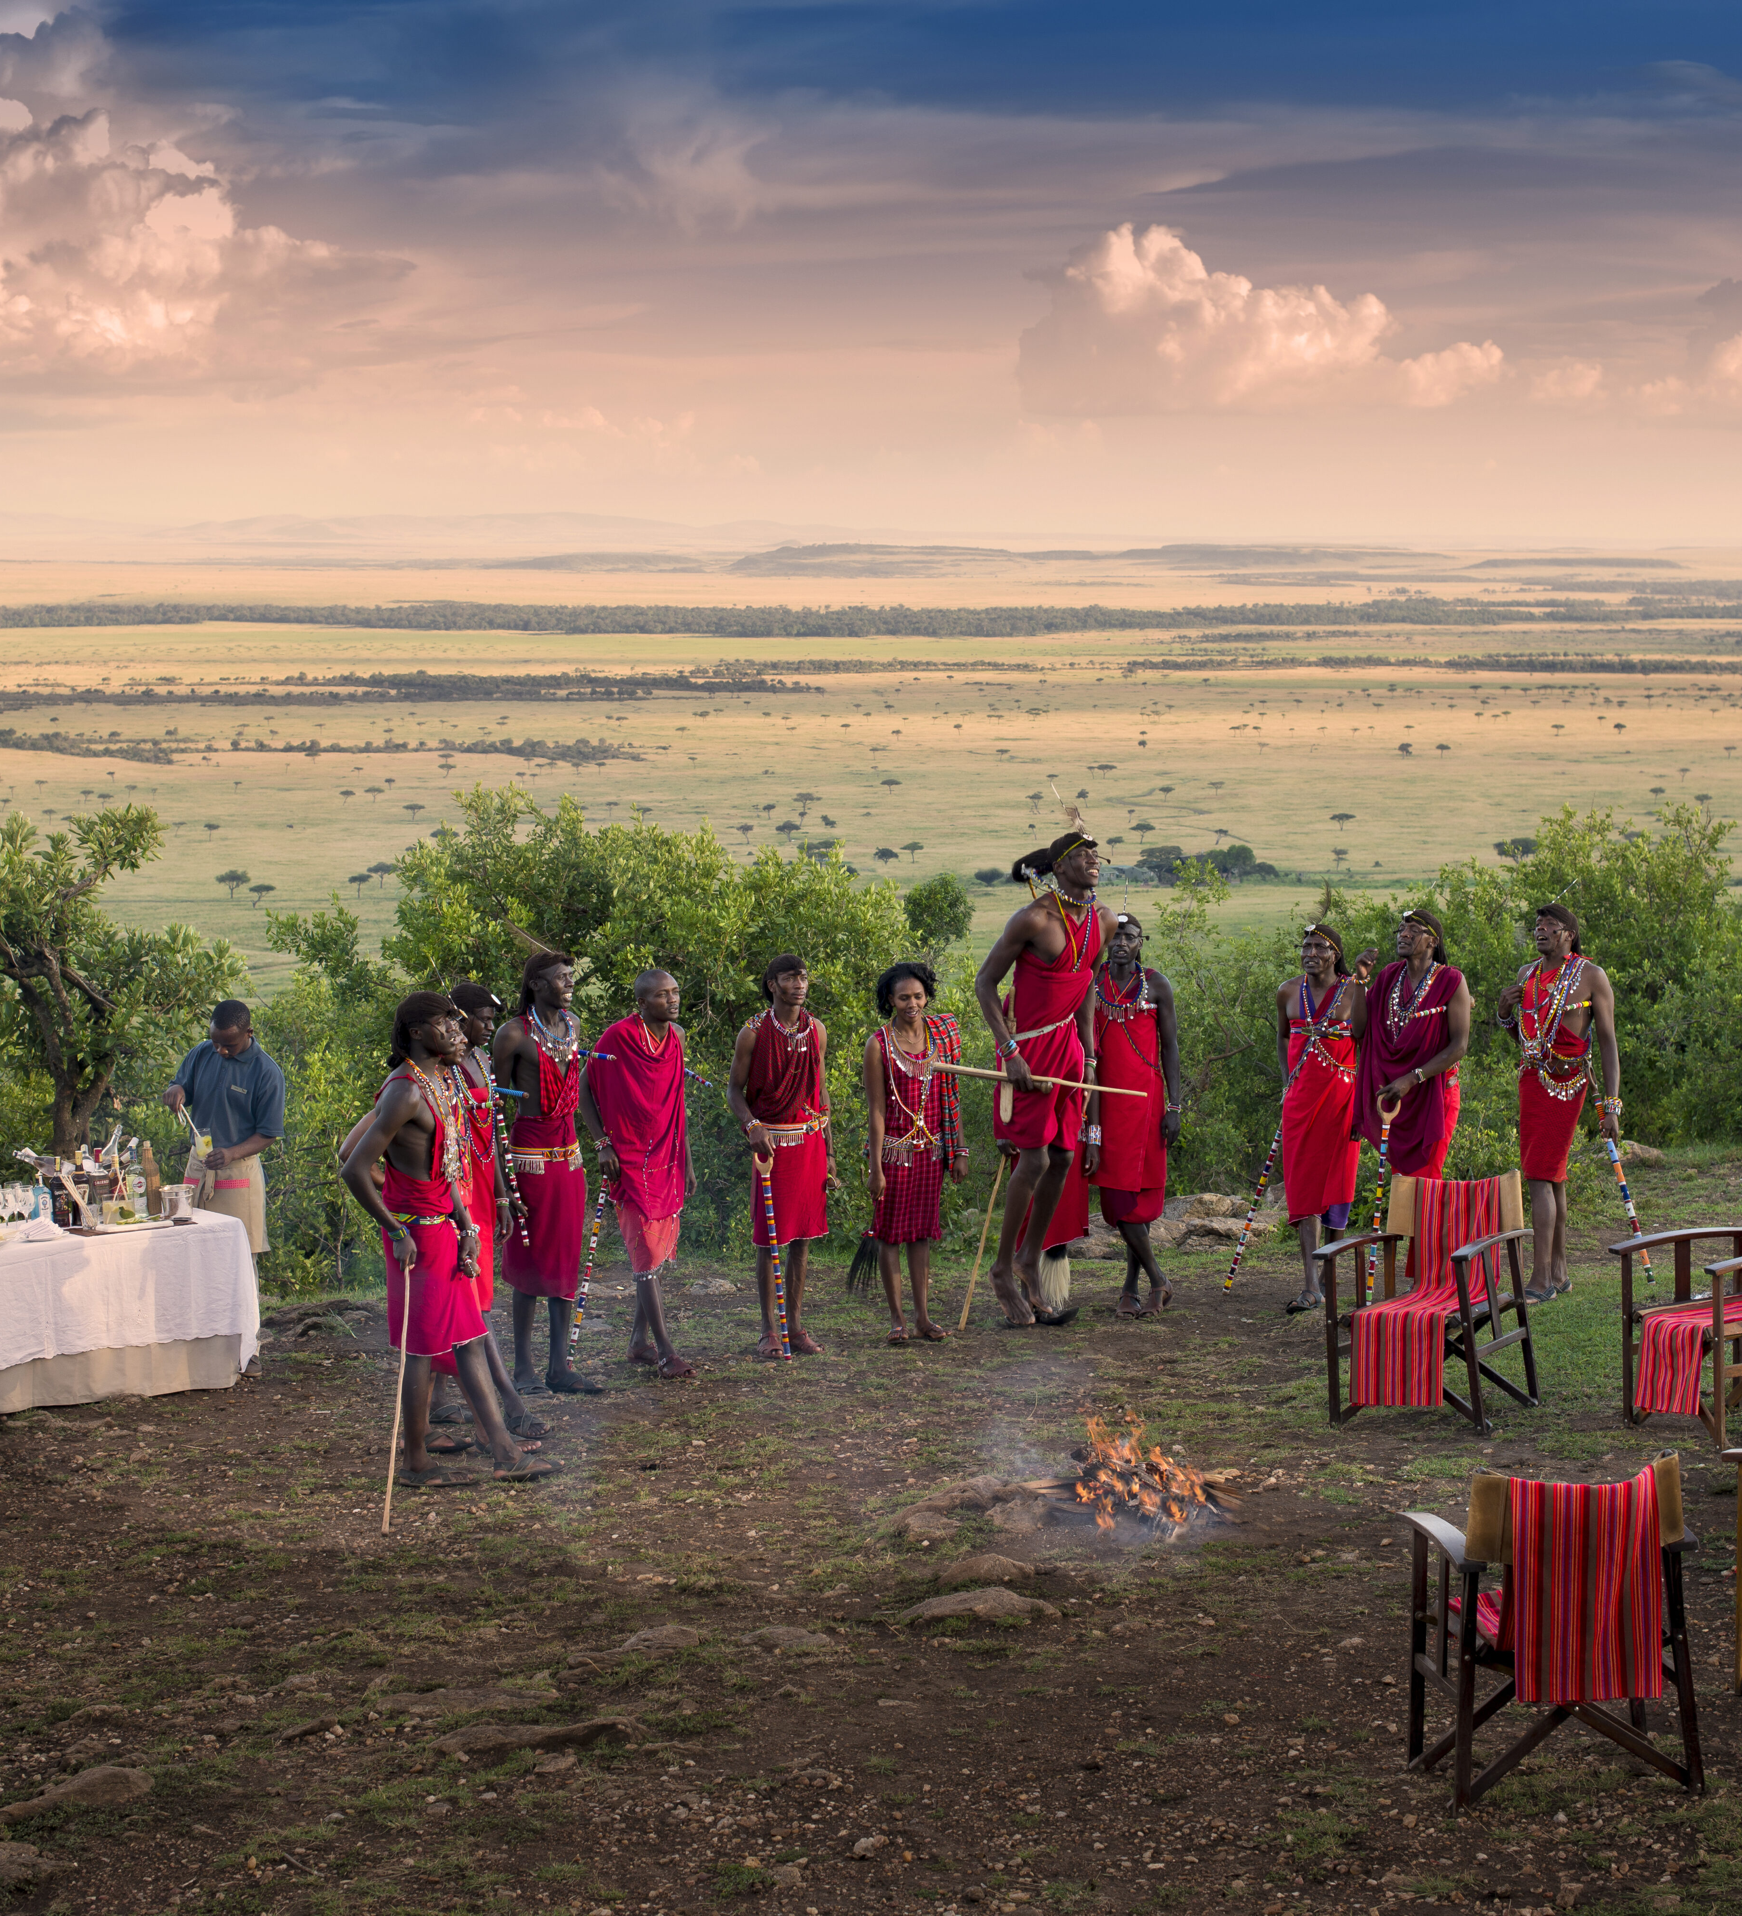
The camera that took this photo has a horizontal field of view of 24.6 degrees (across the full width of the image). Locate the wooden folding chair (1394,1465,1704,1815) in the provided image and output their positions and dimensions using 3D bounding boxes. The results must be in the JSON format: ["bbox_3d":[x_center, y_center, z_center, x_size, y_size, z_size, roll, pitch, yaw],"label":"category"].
[{"bbox_3d":[1.772,1.694,10.374,0.630,0.890,0.650,-3,4,-7],"label":"wooden folding chair"}]

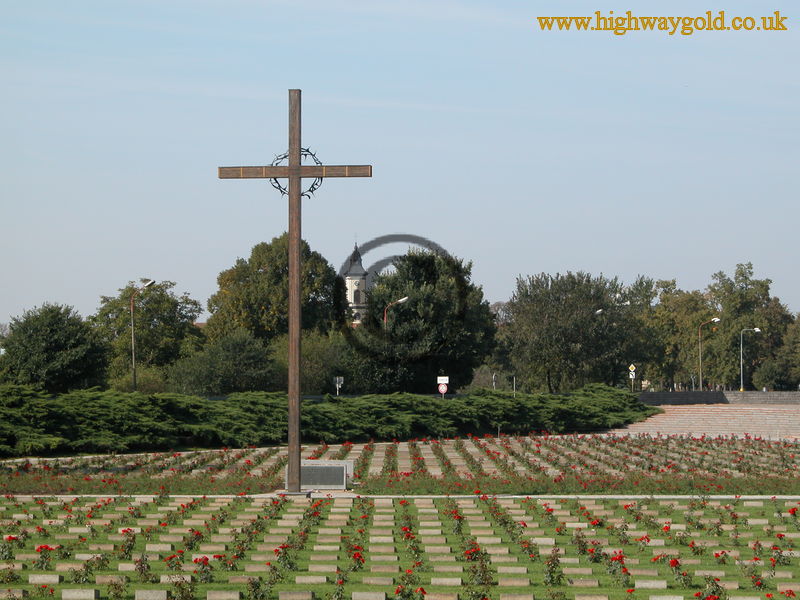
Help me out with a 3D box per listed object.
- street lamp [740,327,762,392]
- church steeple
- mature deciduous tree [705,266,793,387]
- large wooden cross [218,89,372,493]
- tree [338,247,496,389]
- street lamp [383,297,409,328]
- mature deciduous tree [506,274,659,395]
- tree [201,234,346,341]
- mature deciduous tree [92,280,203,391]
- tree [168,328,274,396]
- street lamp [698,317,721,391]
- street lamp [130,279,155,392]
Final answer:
[{"bbox_3d":[40.483,6.943,284.927,2.300,7.320,0.400,-1,-2,17],"label":"street lamp"},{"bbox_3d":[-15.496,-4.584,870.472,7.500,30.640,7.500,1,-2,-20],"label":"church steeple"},{"bbox_3d":[45.511,3.478,322.063,11.720,16.730,11.000,0,-2,0],"label":"mature deciduous tree"},{"bbox_3d":[-3.140,-0.272,74.121,4.600,12.110,0.380,0,-2,9],"label":"large wooden cross"},{"bbox_3d":[1.475,2.193,197.016,12.000,12.290,11.500,0,-2,0],"label":"tree"},{"bbox_3d":[-0.231,3.934,189.964,2.000,8.410,0.350,-1,-2,34],"label":"street lamp"},{"bbox_3d":[17.957,3.284,246.027,15.120,12.040,13.000,0,-2,0],"label":"mature deciduous tree"},{"bbox_3d":[-10.737,1.481,213.042,12.300,14.610,12.000,0,-2,0],"label":"tree"},{"bbox_3d":[-20.196,3.058,197.008,8.920,9.230,8.600,0,-2,0],"label":"mature deciduous tree"},{"bbox_3d":[-13.787,4.834,190.945,8.190,5.270,7.500,0,-2,0],"label":"tree"},{"bbox_3d":[35.199,6.257,280.948,2.450,8.430,0.400,-1,-2,22],"label":"street lamp"},{"bbox_3d":[-18.170,2.760,175.005,1.950,8.350,0.380,-1,-2,30],"label":"street lamp"}]

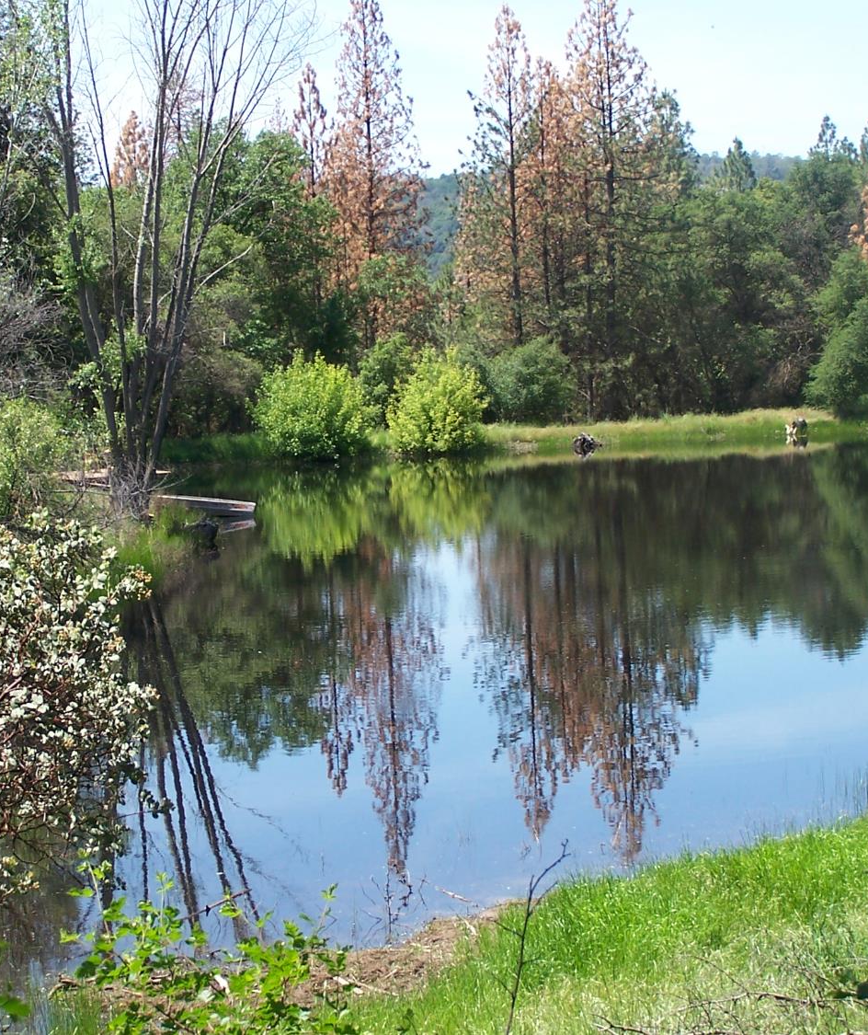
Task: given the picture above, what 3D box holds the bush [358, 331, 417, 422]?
[{"bbox_3d":[-1.488,-4.757,91.000,2.300,3.100,2.200,-2,3,0],"label":"bush"}]

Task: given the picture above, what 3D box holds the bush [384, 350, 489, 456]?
[{"bbox_3d":[0.099,-3.525,82.000,3.050,3.250,2.900,-2,3,0],"label":"bush"}]

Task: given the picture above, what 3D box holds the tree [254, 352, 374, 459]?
[{"bbox_3d":[-3.802,-3.467,83.000,3.550,3.300,3.300,-2,3,0],"label":"tree"}]

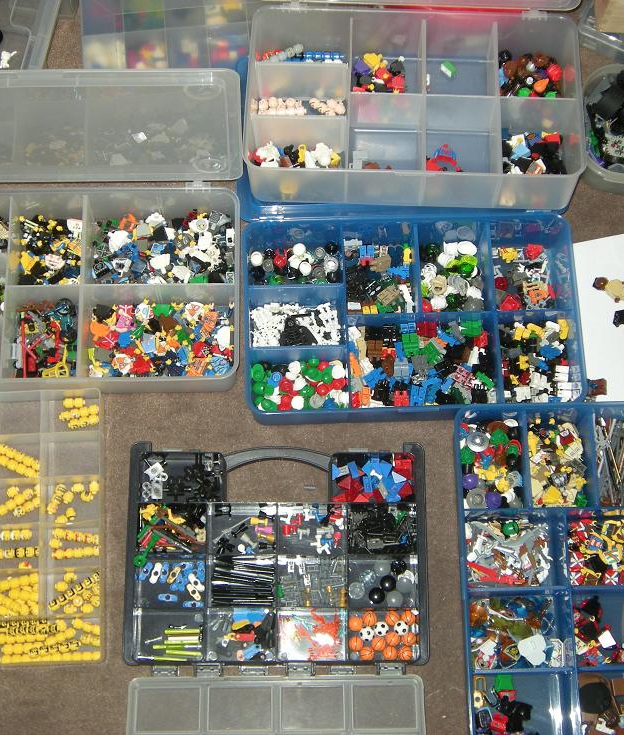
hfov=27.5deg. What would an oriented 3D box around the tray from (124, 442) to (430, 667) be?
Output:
[{"bbox_3d":[-0.033,0.180,1.225,0.281,0.045,0.208,0,74,-2],"label":"tray"}]

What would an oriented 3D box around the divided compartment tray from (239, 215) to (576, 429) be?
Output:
[{"bbox_3d":[0.098,-0.047,1.288,0.333,0.060,0.200,-2,74,-2],"label":"divided compartment tray"}]

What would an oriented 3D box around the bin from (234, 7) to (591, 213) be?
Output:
[{"bbox_3d":[0.102,-0.261,1.290,0.333,0.060,0.200,2,63,0],"label":"bin"}]

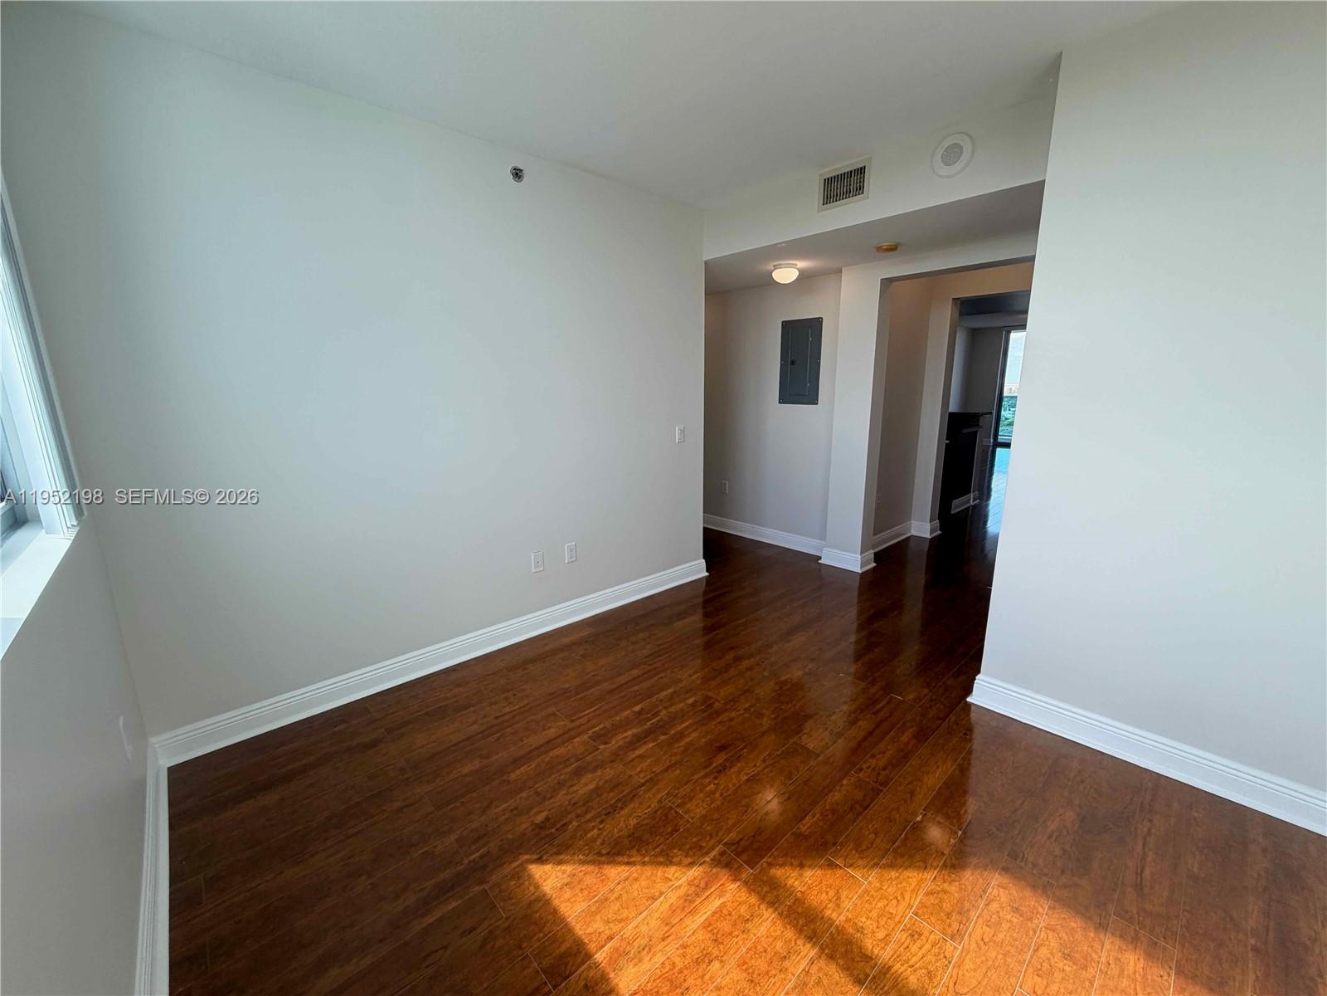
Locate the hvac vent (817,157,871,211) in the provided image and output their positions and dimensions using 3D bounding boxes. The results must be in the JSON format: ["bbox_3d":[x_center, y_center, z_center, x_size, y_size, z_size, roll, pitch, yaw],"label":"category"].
[{"bbox_3d":[0.974,-1.694,2.916,0.020,0.195,0.305,-11,16,-42],"label":"hvac vent"}]

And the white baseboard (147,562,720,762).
[{"bbox_3d":[-0.814,0.759,3.121,3.151,0.132,0.028,-11,16,-42],"label":"white baseboard"}]

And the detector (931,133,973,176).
[{"bbox_3d":[1.349,-1.611,2.517,0.032,0.194,0.194,-11,16,-42],"label":"detector"}]

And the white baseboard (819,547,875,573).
[{"bbox_3d":[1.516,0.477,4.403,0.282,0.132,0.366,-11,16,-42],"label":"white baseboard"}]

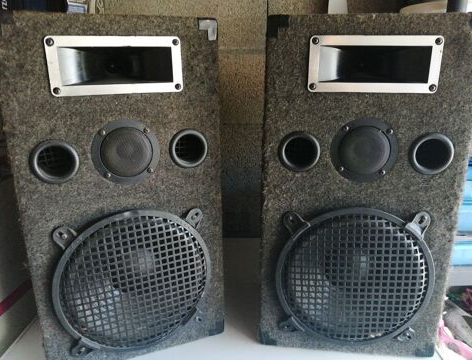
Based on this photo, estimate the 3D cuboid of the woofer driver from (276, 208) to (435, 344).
[{"bbox_3d":[0.202,0.168,0.623,0.260,0.260,0.032,1,16,6],"label":"woofer driver"}]

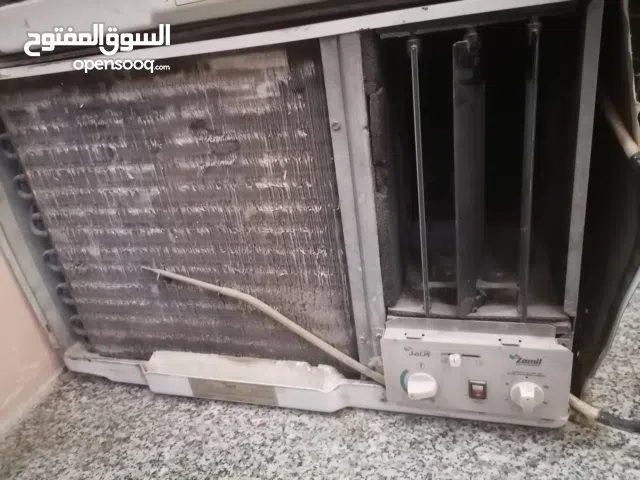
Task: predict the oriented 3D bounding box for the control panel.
[{"bbox_3d":[0.155,0.135,0.506,0.180,0.094,0.046,0,25,17],"label":"control panel"}]

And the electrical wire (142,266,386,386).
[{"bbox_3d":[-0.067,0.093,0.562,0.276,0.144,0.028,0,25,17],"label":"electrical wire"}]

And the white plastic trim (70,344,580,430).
[{"bbox_3d":[-0.058,0.166,0.592,0.635,0.042,0.048,0,25,17],"label":"white plastic trim"}]

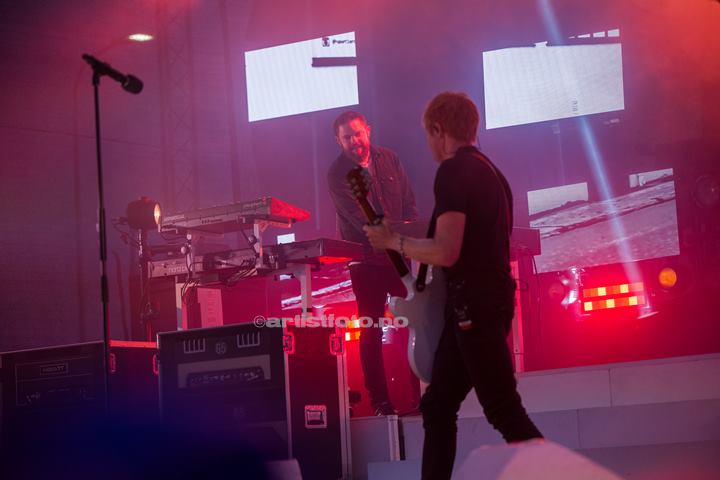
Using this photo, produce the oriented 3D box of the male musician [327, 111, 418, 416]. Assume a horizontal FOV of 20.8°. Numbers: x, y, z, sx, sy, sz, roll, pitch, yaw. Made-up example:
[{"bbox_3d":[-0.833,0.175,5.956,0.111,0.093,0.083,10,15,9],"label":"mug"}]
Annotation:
[{"bbox_3d":[0.074,0.134,10.700,0.520,1.680,0.440,-4,-8,10],"label":"male musician"}]

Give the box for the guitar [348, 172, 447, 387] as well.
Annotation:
[{"bbox_3d":[0.169,0.116,7.450,0.080,1.000,0.340,-11,23,46],"label":"guitar"}]

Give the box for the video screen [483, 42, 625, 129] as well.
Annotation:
[{"bbox_3d":[1.355,-1.104,13.635,1.031,0.556,0.090,-7,-9,26],"label":"video screen"}]

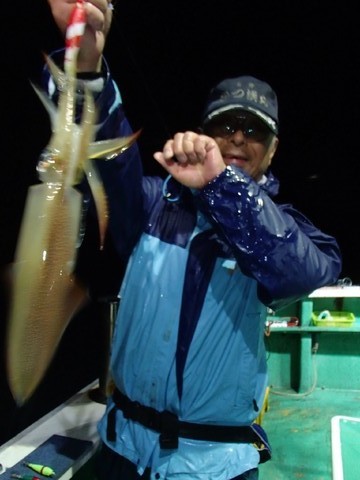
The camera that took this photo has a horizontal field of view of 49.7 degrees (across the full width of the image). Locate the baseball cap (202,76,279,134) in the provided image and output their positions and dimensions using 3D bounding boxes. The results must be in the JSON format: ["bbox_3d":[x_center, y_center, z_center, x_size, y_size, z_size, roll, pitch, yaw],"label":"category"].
[{"bbox_3d":[0.151,-0.334,0.961,0.178,0.125,0.250,8,12,4],"label":"baseball cap"}]

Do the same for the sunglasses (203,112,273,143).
[{"bbox_3d":[0.143,-0.277,0.978,0.150,0.048,0.150,8,12,4],"label":"sunglasses"}]

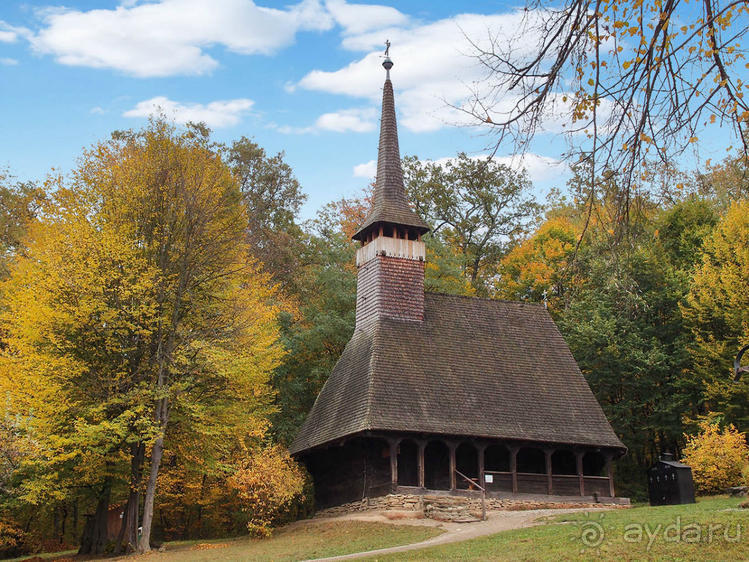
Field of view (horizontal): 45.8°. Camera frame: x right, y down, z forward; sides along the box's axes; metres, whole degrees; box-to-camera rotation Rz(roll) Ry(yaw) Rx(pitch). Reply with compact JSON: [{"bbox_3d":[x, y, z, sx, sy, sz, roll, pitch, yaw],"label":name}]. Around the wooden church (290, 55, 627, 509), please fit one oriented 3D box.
[{"bbox_3d":[3.967,-0.415,43.794,13.450,23.300,8.900,8,-19,-24],"label":"wooden church"}]

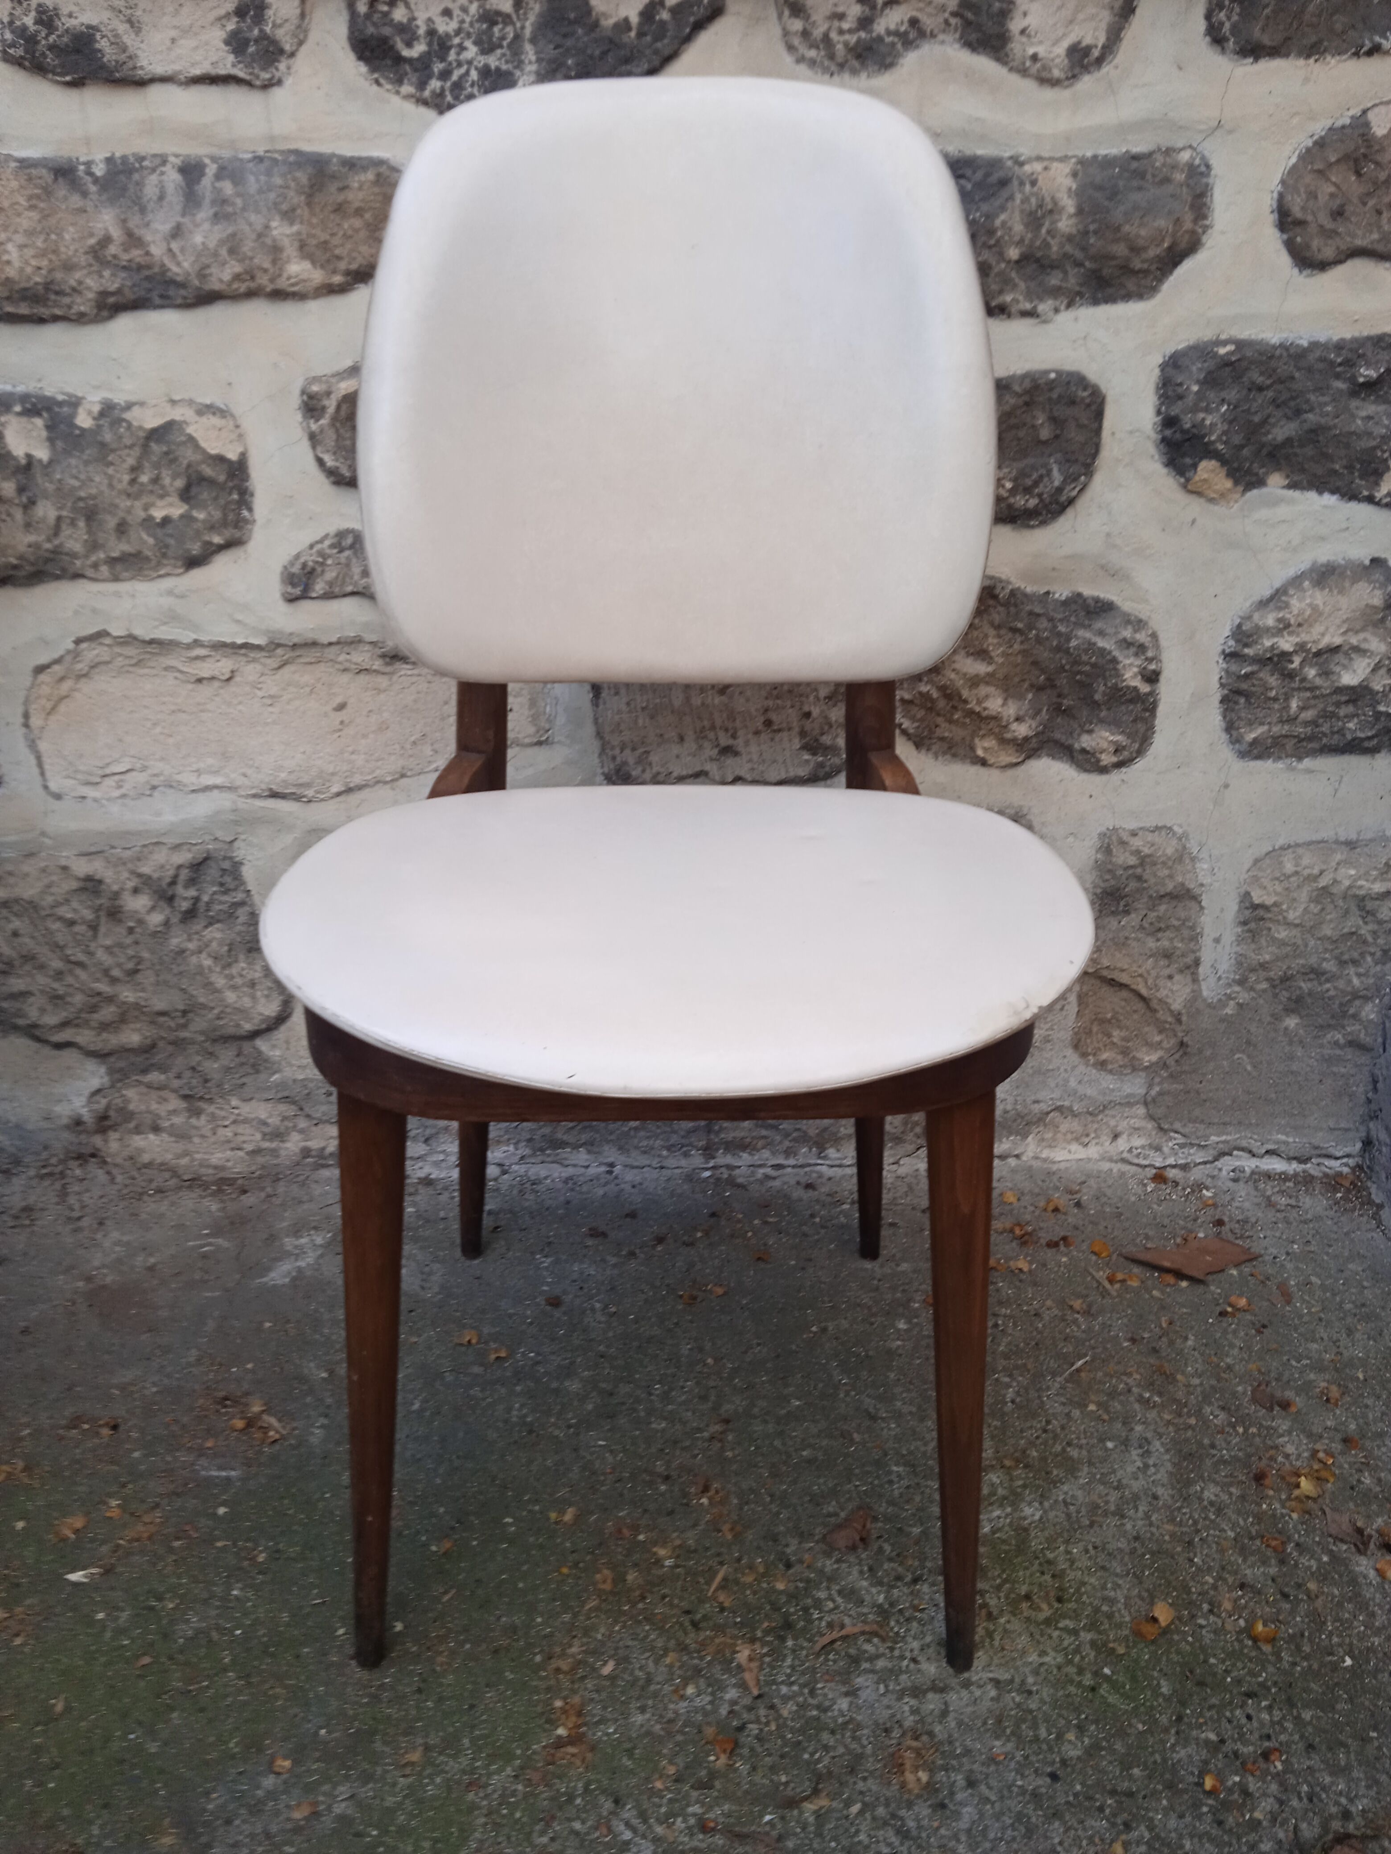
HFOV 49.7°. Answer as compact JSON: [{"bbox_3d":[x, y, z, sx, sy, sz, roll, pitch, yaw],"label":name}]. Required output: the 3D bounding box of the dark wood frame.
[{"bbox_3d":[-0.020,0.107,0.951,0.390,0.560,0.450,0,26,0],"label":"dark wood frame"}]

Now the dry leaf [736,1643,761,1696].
[{"bbox_3d":[0.031,0.441,0.891,0.017,0.011,0.035,2,26,4],"label":"dry leaf"}]

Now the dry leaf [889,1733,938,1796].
[{"bbox_3d":[0.121,0.468,0.838,0.025,0.010,0.035,9,27,18],"label":"dry leaf"}]

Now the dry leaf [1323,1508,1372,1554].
[{"bbox_3d":[0.425,0.395,0.981,0.031,0.013,0.025,16,30,30],"label":"dry leaf"}]

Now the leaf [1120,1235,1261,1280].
[{"bbox_3d":[0.408,0.275,1.233,0.111,0.012,0.047,-6,27,-12],"label":"leaf"}]

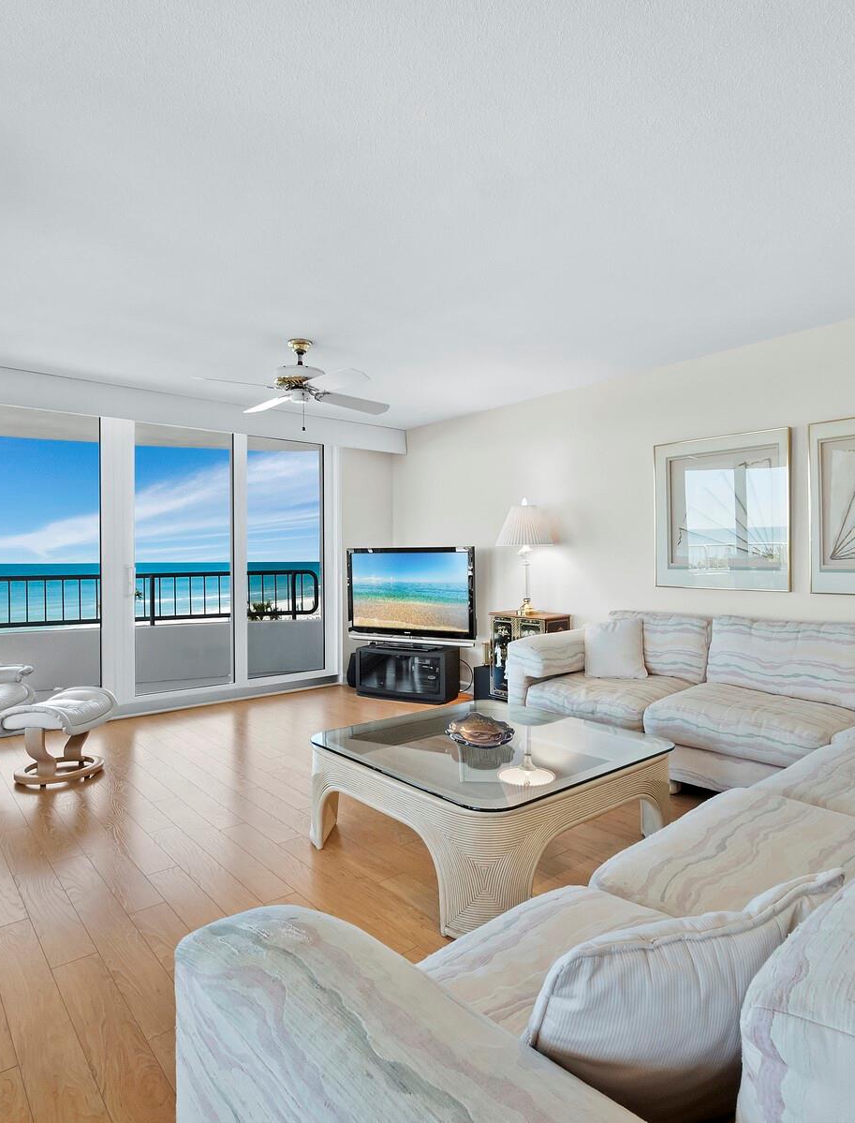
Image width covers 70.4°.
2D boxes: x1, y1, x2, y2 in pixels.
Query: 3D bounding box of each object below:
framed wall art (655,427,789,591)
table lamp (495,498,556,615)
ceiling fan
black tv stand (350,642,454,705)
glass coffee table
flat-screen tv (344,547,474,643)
[{"bbox_3d":[1.767,-0.292,3.679,0.035,0.917,0.794,0,0,-42],"label":"framed wall art"},{"bbox_3d":[0.734,-0.035,4.524,0.455,0.878,0.455,0,0,0],"label":"table lamp"},{"bbox_3d":[-0.730,-1.020,3.485,1.190,0.500,1.190,0,0,-42],"label":"ceiling fan"},{"bbox_3d":[-0.158,0.952,5.170,0.780,0.400,0.400,0,0,23],"label":"black tv stand"},{"bbox_3d":[0.246,0.941,2.451,1.085,0.430,1.075,0,0,-42],"label":"glass coffee table"},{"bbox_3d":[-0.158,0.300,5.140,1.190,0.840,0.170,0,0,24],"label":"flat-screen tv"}]

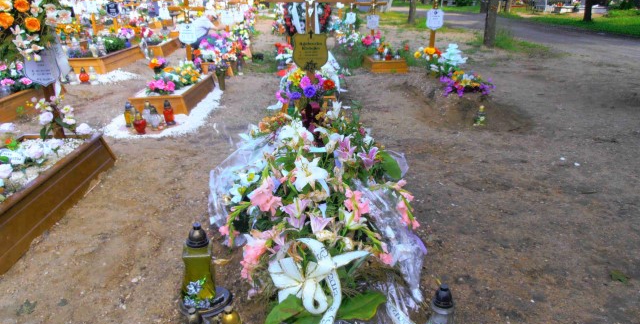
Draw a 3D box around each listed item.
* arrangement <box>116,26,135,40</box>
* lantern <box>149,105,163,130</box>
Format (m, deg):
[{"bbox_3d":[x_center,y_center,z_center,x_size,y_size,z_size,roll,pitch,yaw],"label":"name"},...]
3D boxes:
[{"bbox_3d":[-4.113,-2.723,9.405,0.366,0.287,0.327,0,22,0],"label":"arrangement"},{"bbox_3d":[-1.825,-0.490,4.910,0.119,0.267,0.119,0,22,0],"label":"lantern"}]

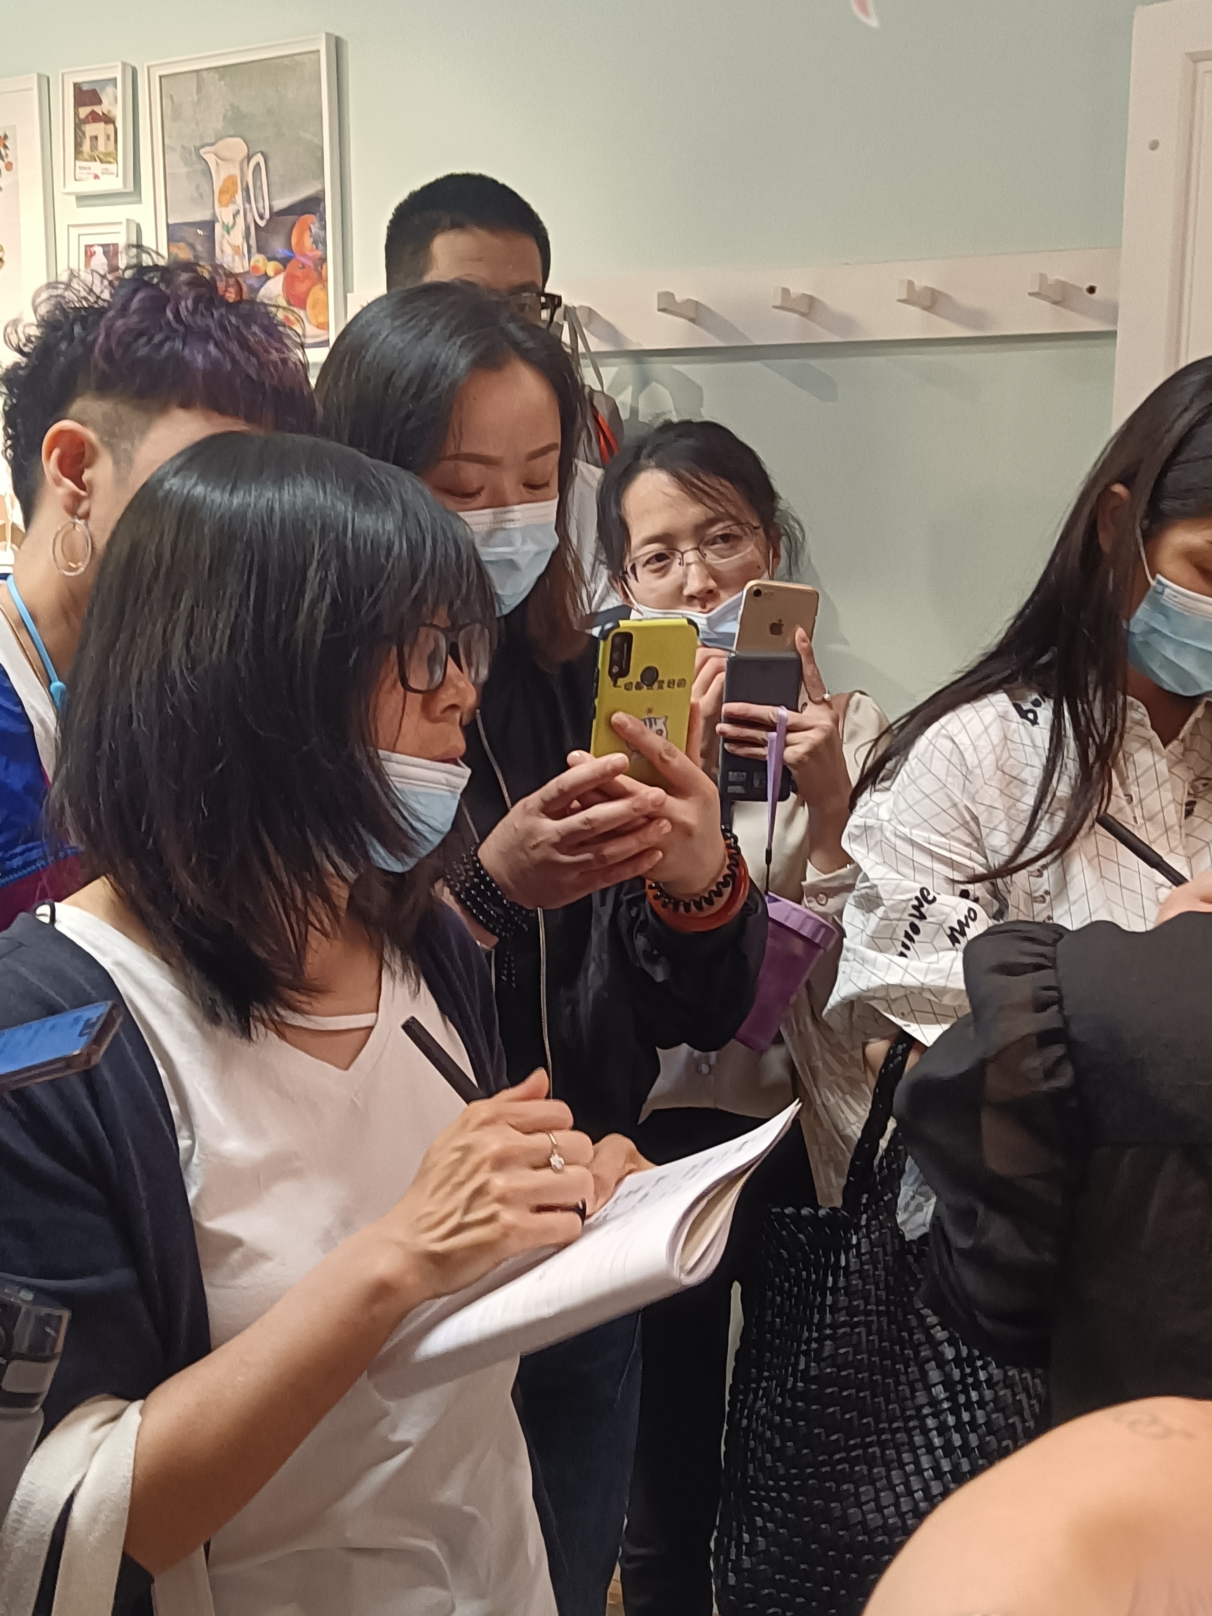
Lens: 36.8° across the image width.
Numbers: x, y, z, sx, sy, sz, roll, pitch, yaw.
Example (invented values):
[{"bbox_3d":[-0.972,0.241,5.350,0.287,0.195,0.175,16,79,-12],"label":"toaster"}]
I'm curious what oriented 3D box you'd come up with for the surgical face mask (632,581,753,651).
[{"bbox_3d":[0.085,-0.177,1.660,0.125,0.065,0.075,-15,5,17],"label":"surgical face mask"}]

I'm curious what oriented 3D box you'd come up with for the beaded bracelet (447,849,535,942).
[{"bbox_3d":[-0.090,0.067,1.450,0.070,0.038,0.062,38,18,-32],"label":"beaded bracelet"}]

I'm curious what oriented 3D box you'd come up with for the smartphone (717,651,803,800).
[{"bbox_3d":[0.135,-0.070,1.585,0.068,0.142,0.012,-1,28,-3],"label":"smartphone"}]

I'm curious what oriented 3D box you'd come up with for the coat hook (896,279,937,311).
[{"bbox_3d":[0.325,-0.538,1.913,0.013,0.023,0.068,6,13,30],"label":"coat hook"}]

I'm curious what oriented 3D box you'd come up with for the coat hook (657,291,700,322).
[{"bbox_3d":[0.082,-0.566,2.057,0.013,0.023,0.068,6,13,30],"label":"coat hook"}]

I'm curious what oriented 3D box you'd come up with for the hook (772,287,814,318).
[{"bbox_3d":[0.204,-0.552,1.985,0.013,0.023,0.068,6,13,30],"label":"hook"}]

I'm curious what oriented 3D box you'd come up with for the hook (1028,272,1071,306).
[{"bbox_3d":[0.447,-0.525,1.842,0.013,0.023,0.068,6,13,30],"label":"hook"}]

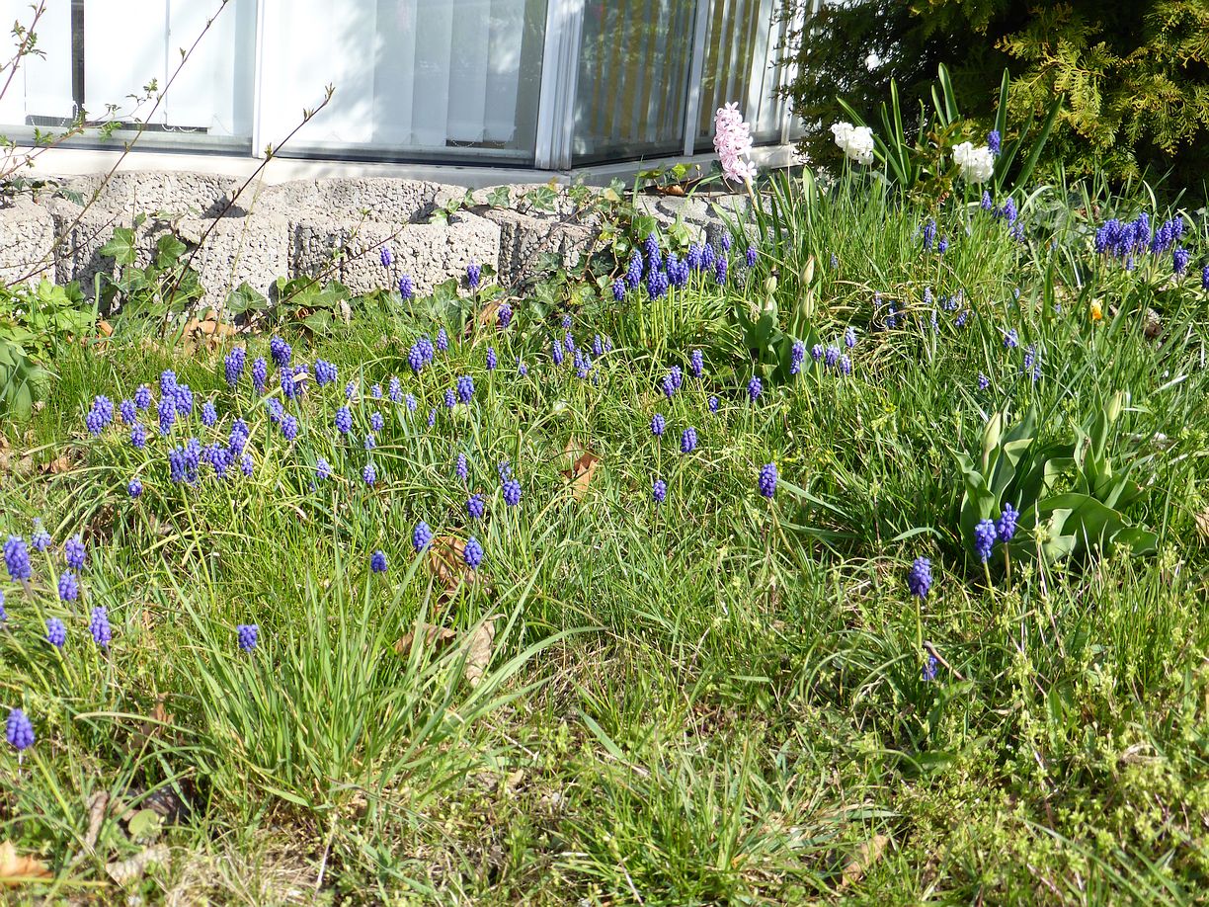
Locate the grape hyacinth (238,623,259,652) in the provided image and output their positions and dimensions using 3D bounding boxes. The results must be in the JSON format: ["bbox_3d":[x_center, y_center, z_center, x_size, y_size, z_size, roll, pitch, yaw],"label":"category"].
[{"bbox_3d":[-0.284,0.147,1.280,0.017,0.023,0.017,0,18,0],"label":"grape hyacinth"}]

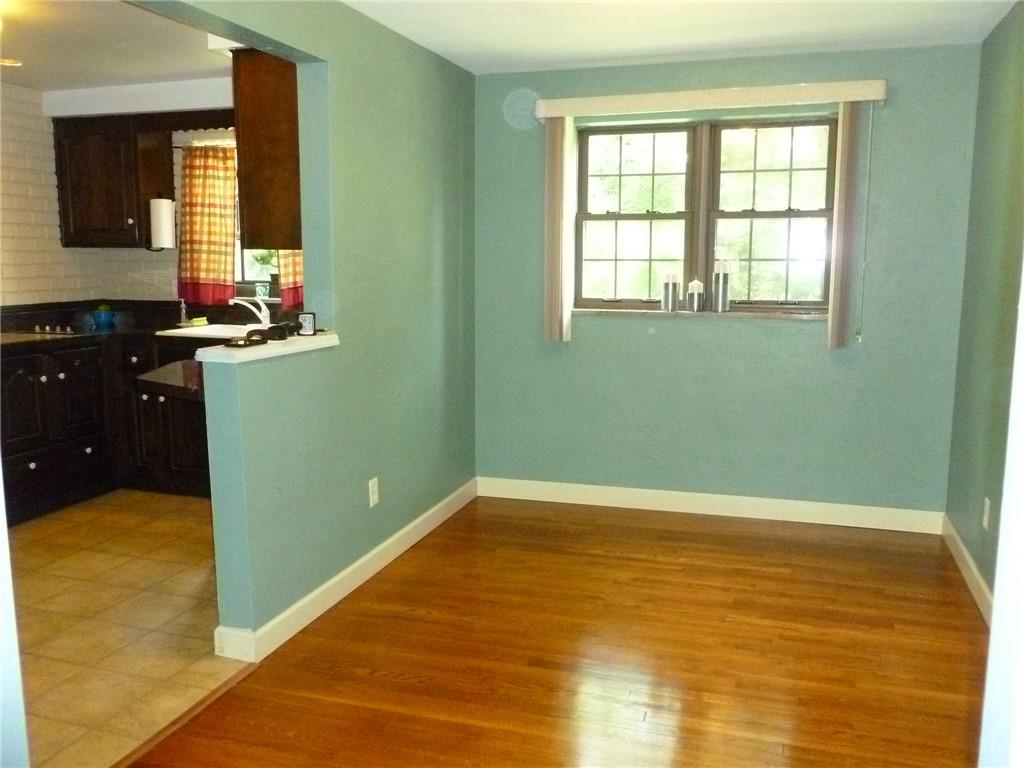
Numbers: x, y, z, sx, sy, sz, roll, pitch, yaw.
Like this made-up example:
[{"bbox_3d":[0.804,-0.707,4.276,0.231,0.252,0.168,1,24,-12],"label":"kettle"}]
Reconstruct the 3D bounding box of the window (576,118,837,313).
[{"bbox_3d":[1.001,-0.872,4.408,1.355,0.968,0.090,3,9,18],"label":"window"}]

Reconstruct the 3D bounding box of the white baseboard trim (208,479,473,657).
[{"bbox_3d":[-0.618,0.747,3.883,0.170,0.112,2.186,3,9,18],"label":"white baseboard trim"}]

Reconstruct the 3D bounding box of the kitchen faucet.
[{"bbox_3d":[-1.566,-0.431,4.973,0.250,0.178,0.075,-8,11,-41],"label":"kitchen faucet"}]

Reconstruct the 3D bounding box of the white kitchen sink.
[{"bbox_3d":[-1.570,-0.224,4.875,0.820,0.180,0.540,3,9,18],"label":"white kitchen sink"}]

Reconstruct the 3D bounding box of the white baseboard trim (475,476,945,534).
[{"bbox_3d":[0.982,0.650,4.510,2.472,0.112,0.018,3,9,18],"label":"white baseboard trim"}]

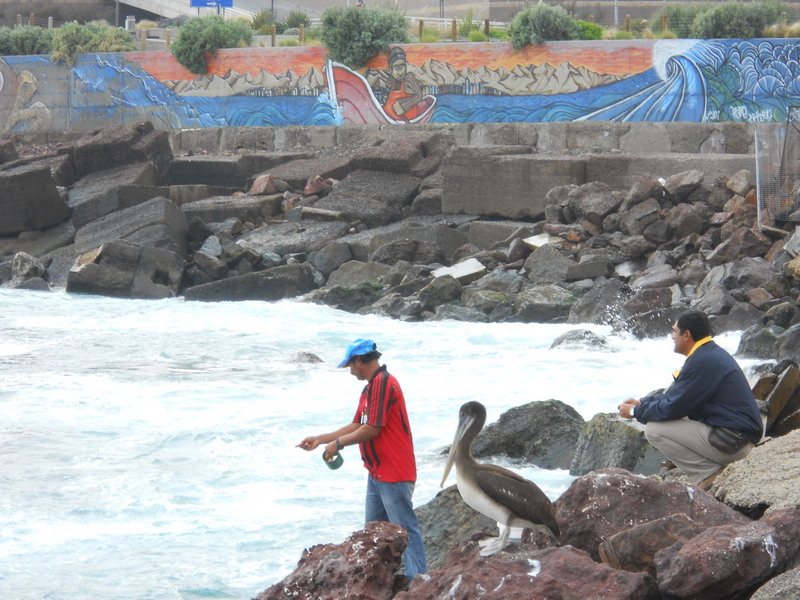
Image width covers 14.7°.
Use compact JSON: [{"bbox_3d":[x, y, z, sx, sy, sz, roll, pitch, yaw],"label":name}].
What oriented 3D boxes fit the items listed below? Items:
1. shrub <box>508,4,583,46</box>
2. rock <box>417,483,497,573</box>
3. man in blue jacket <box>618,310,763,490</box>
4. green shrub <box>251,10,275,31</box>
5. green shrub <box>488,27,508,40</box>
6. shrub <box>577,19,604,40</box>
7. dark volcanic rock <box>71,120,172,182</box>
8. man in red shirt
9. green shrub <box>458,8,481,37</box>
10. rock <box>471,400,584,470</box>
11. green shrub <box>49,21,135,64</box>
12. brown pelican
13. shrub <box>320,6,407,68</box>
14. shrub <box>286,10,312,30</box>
[{"bbox_3d":[4.433,-8.421,95.000,2.200,1.280,1.600,0,2,0],"label":"shrub"},{"bbox_3d":[0.366,1.525,20.400,0.626,0.619,0.600,0,2,0],"label":"rock"},{"bbox_3d":[1.604,0.560,17.100,0.760,1.000,0.580,1,2,13],"label":"man in blue jacket"},{"bbox_3d":[-4.307,-8.723,97.000,0.783,0.658,0.700,0,2,0],"label":"green shrub"},{"bbox_3d":[2.940,-7.845,91.500,0.680,0.443,0.550,0,2,0],"label":"green shrub"},{"bbox_3d":[5.509,-7.905,90.500,0.847,0.643,0.800,0,2,0],"label":"shrub"},{"bbox_3d":[-8.543,-4.556,95.000,3.000,1.800,2.400,0,2,0],"label":"dark volcanic rock"},{"bbox_3d":[-0.259,1.085,20.800,0.840,1.660,0.520,0,2,-10],"label":"man in red shirt"},{"bbox_3d":[2.065,-8.185,92.000,0.654,0.921,0.620,0,2,0],"label":"green shrub"},{"bbox_3d":[1.108,1.216,28.000,1.120,0.660,0.900,0,2,0],"label":"rock"},{"bbox_3d":[-9.781,-8.190,98.500,2.600,1.350,1.700,0,2,0],"label":"green shrub"},{"bbox_3d":[0.513,0.911,15.800,0.600,0.790,0.280,-1,2,-13],"label":"brown pelican"},{"bbox_3d":[-1.137,-8.180,96.500,2.650,1.900,2.100,0,2,0],"label":"shrub"},{"bbox_3d":[-3.179,-8.739,97.000,0.752,0.626,0.700,0,2,0],"label":"shrub"}]

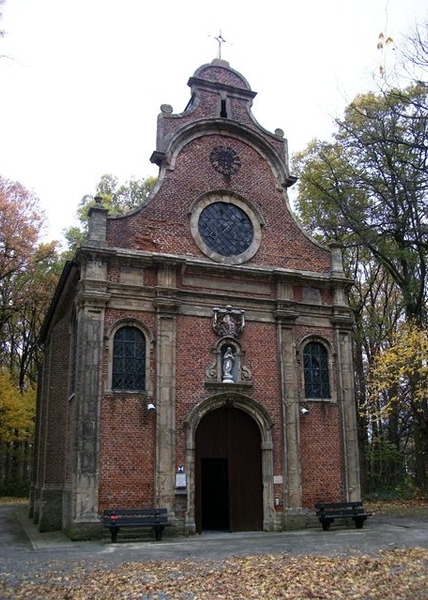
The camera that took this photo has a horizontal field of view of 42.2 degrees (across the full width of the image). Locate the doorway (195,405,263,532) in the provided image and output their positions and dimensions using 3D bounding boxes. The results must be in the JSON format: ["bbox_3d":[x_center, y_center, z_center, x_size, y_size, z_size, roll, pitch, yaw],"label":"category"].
[{"bbox_3d":[0.445,4.569,15.180,1.988,3.328,0.300,6,-17,-20],"label":"doorway"}]

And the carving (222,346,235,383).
[{"bbox_3d":[0.424,1.857,15.836,0.375,1.050,0.300,6,-17,-20],"label":"carving"}]

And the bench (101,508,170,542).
[{"bbox_3d":[-1.870,5.449,13.389,1.628,0.683,0.520,6,-17,-20],"label":"bench"}]

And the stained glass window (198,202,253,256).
[{"bbox_3d":[0.394,-2.182,17.091,1.841,1.787,0.200,6,-17,-20],"label":"stained glass window"}]

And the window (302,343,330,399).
[{"bbox_3d":[3.143,2.136,16.920,0.905,1.732,0.180,6,-17,-20],"label":"window"}]

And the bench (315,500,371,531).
[{"bbox_3d":[3.542,5.981,15.332,1.622,0.669,0.520,6,-17,-20],"label":"bench"}]

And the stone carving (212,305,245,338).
[{"bbox_3d":[0.433,0.627,16.047,0.996,0.951,0.280,6,-17,-20],"label":"stone carving"}]

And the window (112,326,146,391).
[{"bbox_3d":[-2.276,1.573,14.983,0.911,1.740,0.180,6,-17,-20],"label":"window"}]

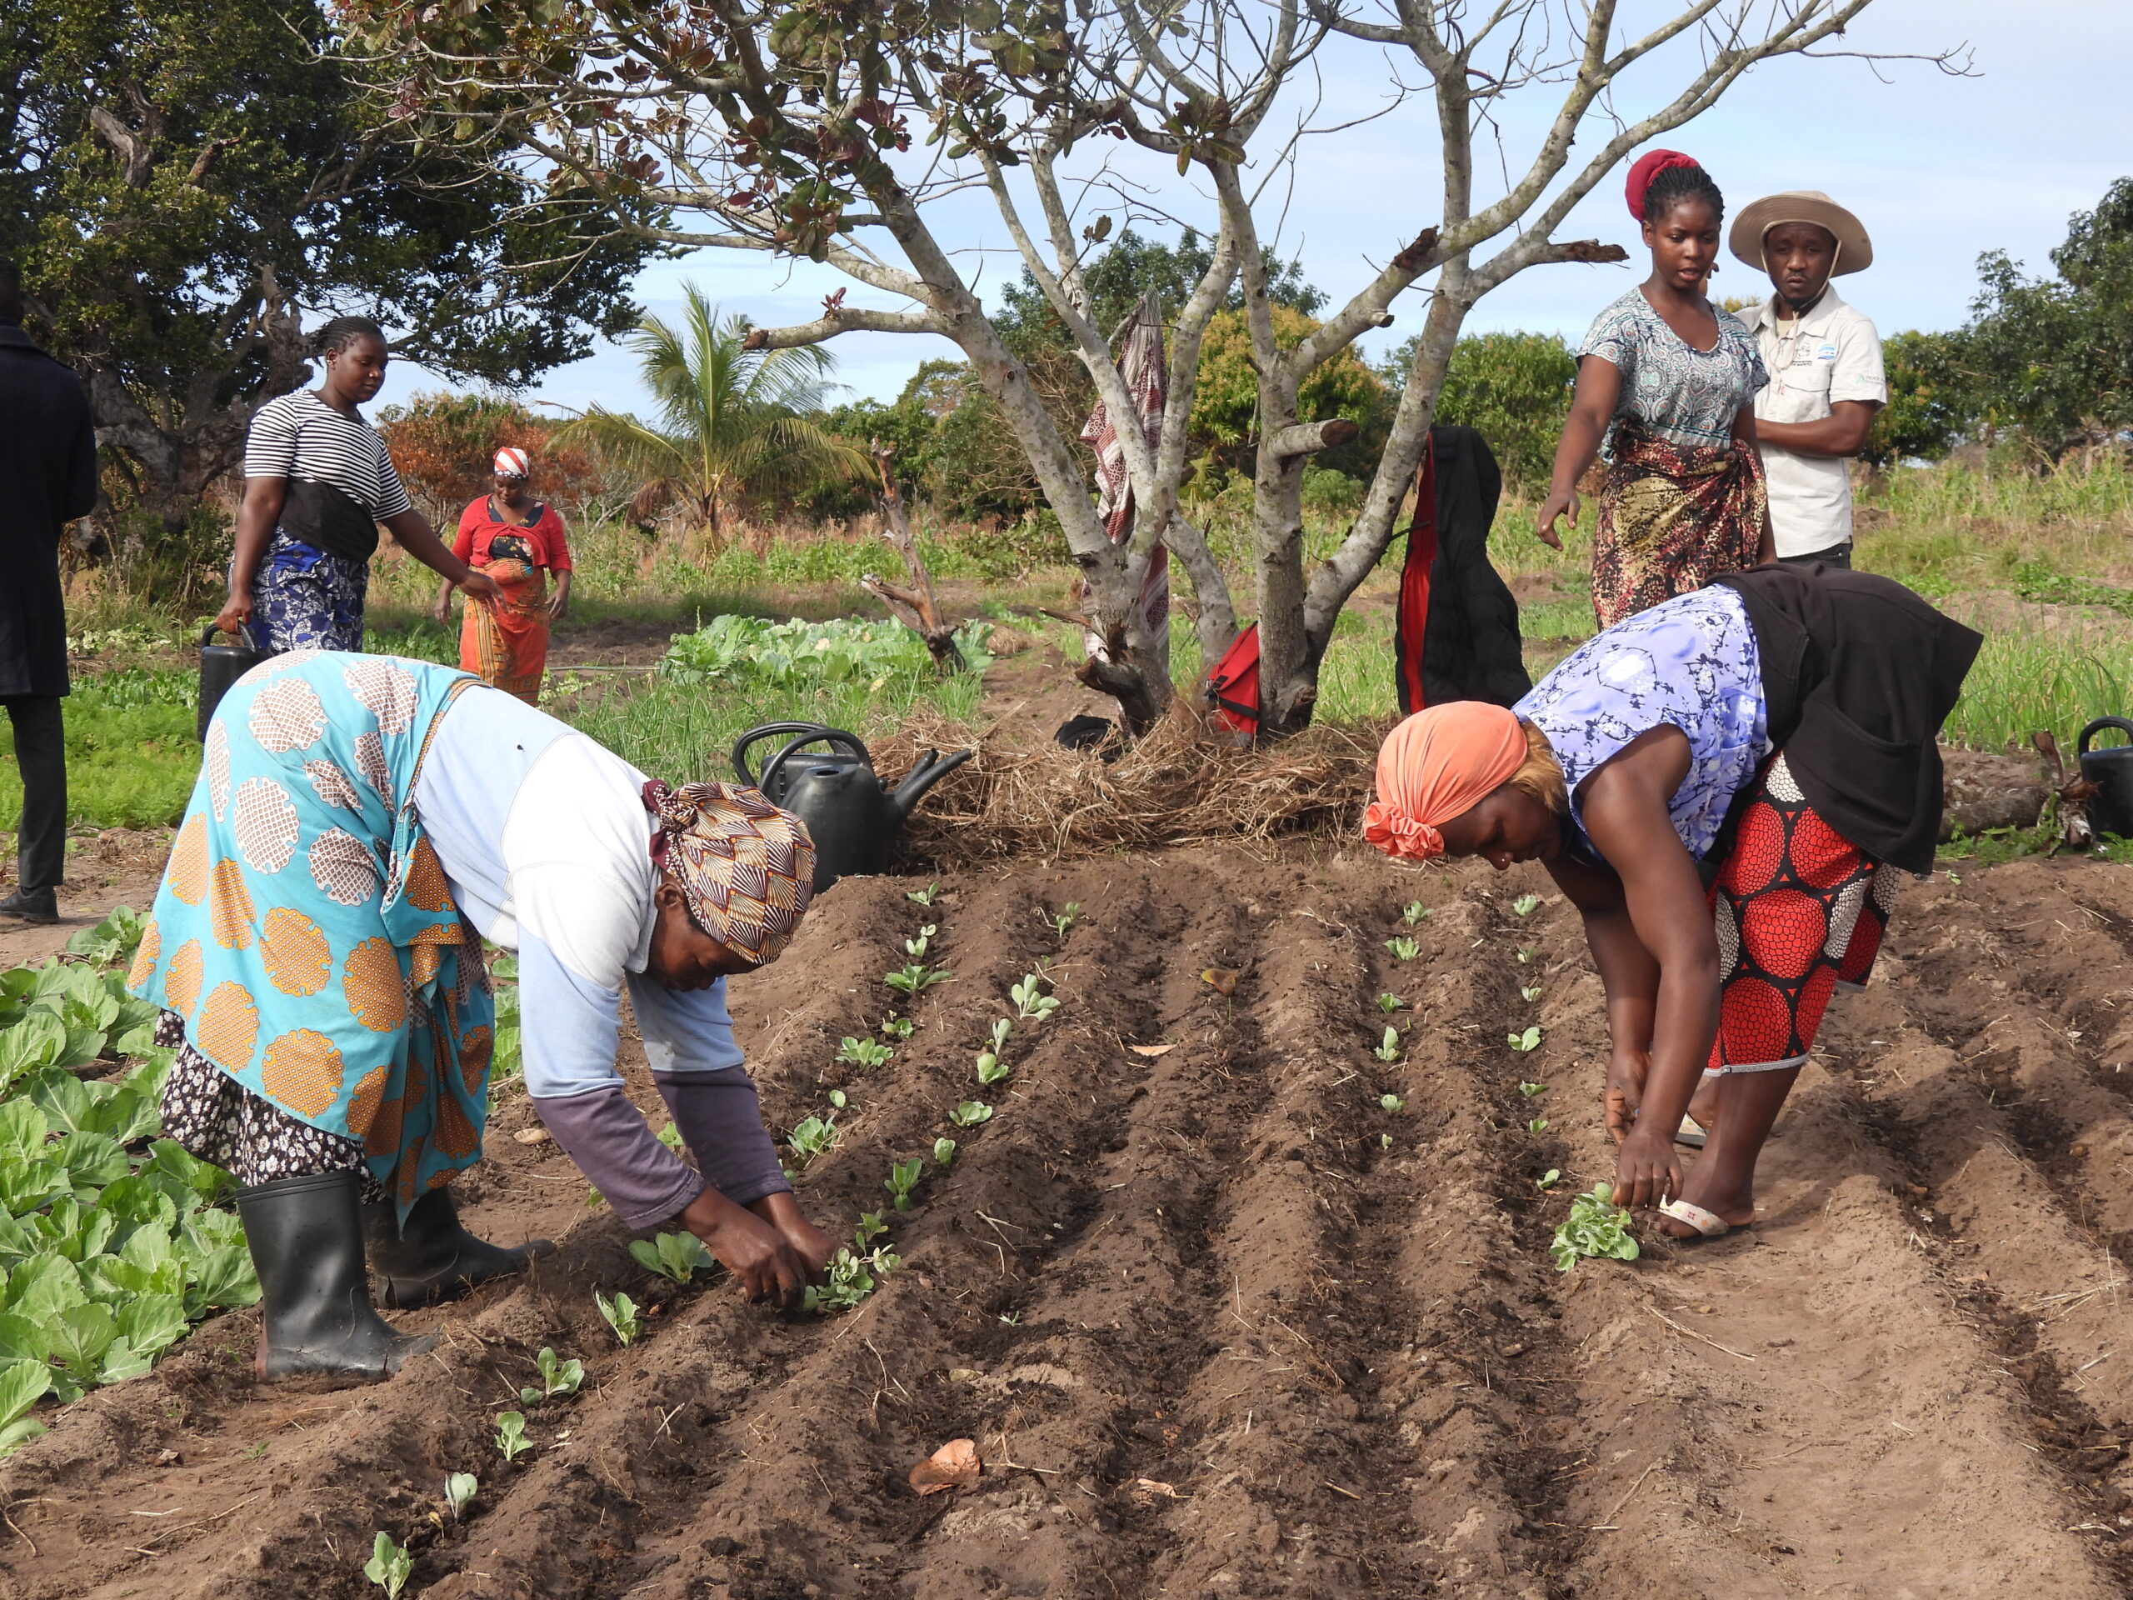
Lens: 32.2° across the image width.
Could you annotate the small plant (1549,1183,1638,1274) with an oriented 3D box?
[{"bbox_3d":[0.729,0.592,5.100,0.120,0.095,0.115,0,6,0],"label":"small plant"}]

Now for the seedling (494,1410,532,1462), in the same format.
[{"bbox_3d":[-0.648,0.745,4.330,0.046,0.056,0.045,0,5,0],"label":"seedling"}]

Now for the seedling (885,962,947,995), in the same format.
[{"bbox_3d":[-0.316,0.376,7.750,0.130,0.060,0.115,0,6,0],"label":"seedling"}]

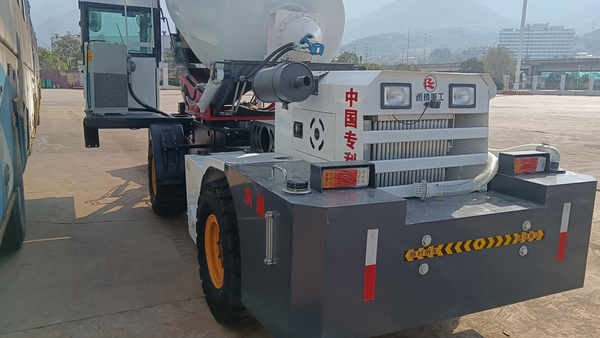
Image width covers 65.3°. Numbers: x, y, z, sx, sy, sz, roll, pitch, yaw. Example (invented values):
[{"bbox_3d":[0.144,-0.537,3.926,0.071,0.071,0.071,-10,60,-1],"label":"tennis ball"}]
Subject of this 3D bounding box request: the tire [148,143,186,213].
[{"bbox_3d":[-1.409,0.065,5.011,0.325,0.870,0.870,-3,12,-23],"label":"tire"}]

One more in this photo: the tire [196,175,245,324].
[{"bbox_3d":[-0.399,0.496,2.939,0.325,0.870,0.870,-3,12,-24],"label":"tire"}]

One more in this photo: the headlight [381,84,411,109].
[{"bbox_3d":[0.471,-0.361,2.328,0.183,0.126,0.077,-3,12,-24],"label":"headlight"}]

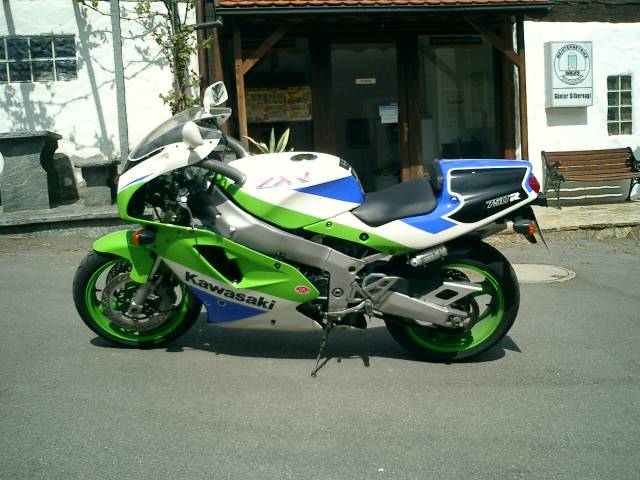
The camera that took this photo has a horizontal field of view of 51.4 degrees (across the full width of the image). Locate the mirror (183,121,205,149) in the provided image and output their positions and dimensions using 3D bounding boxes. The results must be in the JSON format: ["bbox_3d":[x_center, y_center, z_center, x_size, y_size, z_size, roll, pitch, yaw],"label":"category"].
[{"bbox_3d":[-0.467,-0.389,2.455,0.080,0.095,0.145,-8,27,-15],"label":"mirror"}]

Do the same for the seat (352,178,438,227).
[{"bbox_3d":[0.313,-0.193,2.800,0.350,0.155,0.300,1,26,4],"label":"seat"}]

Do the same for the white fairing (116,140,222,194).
[{"bbox_3d":[-0.607,-0.369,2.782,0.490,0.250,0.420,1,26,4],"label":"white fairing"}]

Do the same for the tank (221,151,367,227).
[{"bbox_3d":[-0.077,-0.238,2.807,0.590,0.280,0.360,1,26,4],"label":"tank"}]

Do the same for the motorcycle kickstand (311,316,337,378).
[{"bbox_3d":[0.014,0.469,2.918,0.065,0.299,0.055,18,-7,6],"label":"motorcycle kickstand"}]

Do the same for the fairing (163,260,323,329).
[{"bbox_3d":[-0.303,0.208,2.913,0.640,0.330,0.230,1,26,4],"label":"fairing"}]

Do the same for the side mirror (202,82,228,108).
[{"bbox_3d":[-0.462,-0.640,2.946,0.085,0.095,0.145,11,28,22],"label":"side mirror"}]

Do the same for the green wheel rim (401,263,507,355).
[{"bbox_3d":[0.584,0.268,3.005,0.460,0.460,0.155,1,26,4],"label":"green wheel rim"}]

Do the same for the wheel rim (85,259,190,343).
[{"bbox_3d":[-0.833,0.259,3.096,0.460,0.460,0.105,-3,26,-5],"label":"wheel rim"}]

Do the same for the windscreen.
[{"bbox_3d":[-0.578,-0.425,2.752,0.430,0.205,0.350,1,26,4],"label":"windscreen"}]

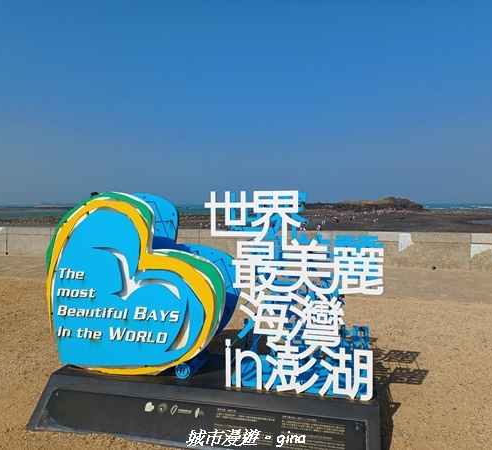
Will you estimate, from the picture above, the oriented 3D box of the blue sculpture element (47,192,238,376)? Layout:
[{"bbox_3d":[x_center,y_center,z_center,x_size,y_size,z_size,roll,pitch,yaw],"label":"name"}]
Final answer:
[{"bbox_3d":[-0.778,0.427,3.334,1.419,1.348,0.537,0,3,13],"label":"blue sculpture element"}]

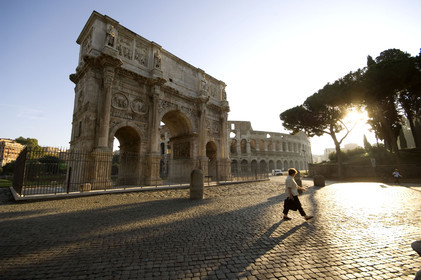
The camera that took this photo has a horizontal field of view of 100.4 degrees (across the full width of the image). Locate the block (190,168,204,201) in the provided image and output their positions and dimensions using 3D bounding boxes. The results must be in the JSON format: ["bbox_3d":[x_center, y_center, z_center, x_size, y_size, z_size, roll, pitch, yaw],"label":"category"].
[{"bbox_3d":[-0.823,2.723,10.837,0.772,1.738,0.772,0,-11,-4],"label":"block"}]

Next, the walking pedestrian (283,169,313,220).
[{"bbox_3d":[2.846,1.789,5.848,0.920,1.620,0.520,-1,-10,0],"label":"walking pedestrian"}]

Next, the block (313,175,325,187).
[{"bbox_3d":[10.942,4.111,17.673,0.943,1.044,0.943,-7,-12,30],"label":"block"}]

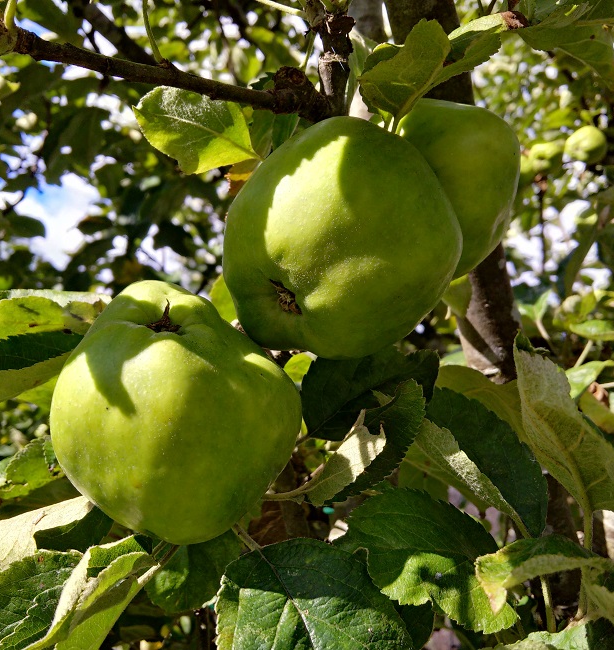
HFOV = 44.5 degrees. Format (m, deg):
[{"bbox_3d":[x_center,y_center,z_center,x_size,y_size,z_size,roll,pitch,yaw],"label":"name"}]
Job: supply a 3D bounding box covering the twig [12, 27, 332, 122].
[{"bbox_3d":[-0.054,-0.108,0.323,0.135,0.016,0.016,8,0,-15],"label":"twig"}]

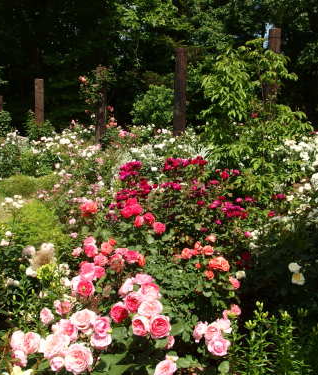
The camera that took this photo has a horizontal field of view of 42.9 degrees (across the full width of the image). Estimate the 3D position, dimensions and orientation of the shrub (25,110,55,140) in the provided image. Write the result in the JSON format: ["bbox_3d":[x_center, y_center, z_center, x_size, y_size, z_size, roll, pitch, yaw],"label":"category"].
[{"bbox_3d":[-2.980,-1.533,10.000,0.742,0.779,0.705,-2,10,-16],"label":"shrub"}]

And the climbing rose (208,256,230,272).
[{"bbox_3d":[0.309,0.400,2.100,0.114,0.077,0.080,2,10,9],"label":"climbing rose"}]

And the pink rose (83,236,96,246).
[{"bbox_3d":[-0.400,0.317,2.330,0.069,0.062,0.065,-2,10,-10],"label":"pink rose"}]

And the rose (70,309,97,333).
[{"bbox_3d":[-0.299,0.526,1.600,0.107,0.083,0.103,-1,10,-11],"label":"rose"}]

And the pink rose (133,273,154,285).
[{"bbox_3d":[-0.073,0.427,1.900,0.091,0.058,0.087,1,10,-2],"label":"pink rose"}]

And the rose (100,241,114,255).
[{"bbox_3d":[-0.299,0.341,2.300,0.080,0.074,0.068,-1,10,-8],"label":"rose"}]

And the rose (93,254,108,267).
[{"bbox_3d":[-0.318,0.397,2.200,0.074,0.057,0.071,-1,10,-8],"label":"rose"}]

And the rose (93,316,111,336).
[{"bbox_3d":[-0.231,0.567,1.650,0.073,0.076,0.070,-3,11,-18],"label":"rose"}]

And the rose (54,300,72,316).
[{"bbox_3d":[-0.401,0.498,1.680,0.072,0.051,0.070,-1,10,-14],"label":"rose"}]

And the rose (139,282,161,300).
[{"bbox_3d":[-0.038,0.468,1.820,0.099,0.075,0.075,0,10,-1],"label":"rose"}]

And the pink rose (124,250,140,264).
[{"bbox_3d":[-0.150,0.381,2.200,0.087,0.071,0.070,-1,10,-4],"label":"pink rose"}]

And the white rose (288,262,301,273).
[{"bbox_3d":[0.790,0.465,2.350,0.075,0.060,0.070,2,8,11],"label":"white rose"}]

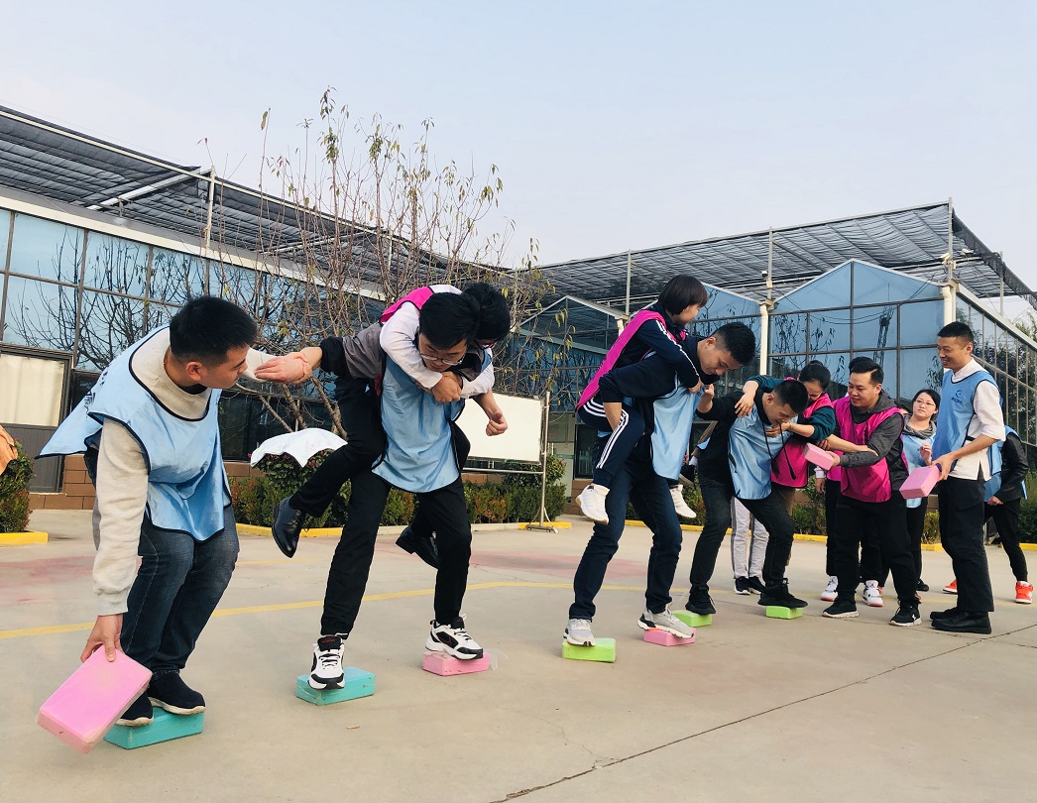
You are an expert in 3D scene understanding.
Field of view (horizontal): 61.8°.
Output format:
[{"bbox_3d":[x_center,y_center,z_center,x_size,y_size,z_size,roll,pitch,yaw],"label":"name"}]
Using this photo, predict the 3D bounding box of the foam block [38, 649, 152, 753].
[{"bbox_3d":[-1.085,0.762,2.229,0.150,0.072,0.230,30,38,4],"label":"foam block"}]

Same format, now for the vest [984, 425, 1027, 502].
[{"bbox_3d":[3.520,0.465,6.400,0.280,0.560,0.400,5,-5,-30],"label":"vest"}]

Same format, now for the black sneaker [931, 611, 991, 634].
[{"bbox_3d":[2.507,1.239,4.897,0.300,0.120,0.108,0,-6,26],"label":"black sneaker"}]

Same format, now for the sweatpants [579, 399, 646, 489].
[{"bbox_3d":[0.530,0.177,4.118,0.460,0.500,0.460,-2,-6,41],"label":"sweatpants"}]

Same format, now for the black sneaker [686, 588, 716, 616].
[{"bbox_3d":[1.029,1.124,4.908,0.110,0.125,0.300,3,-5,-7],"label":"black sneaker"}]

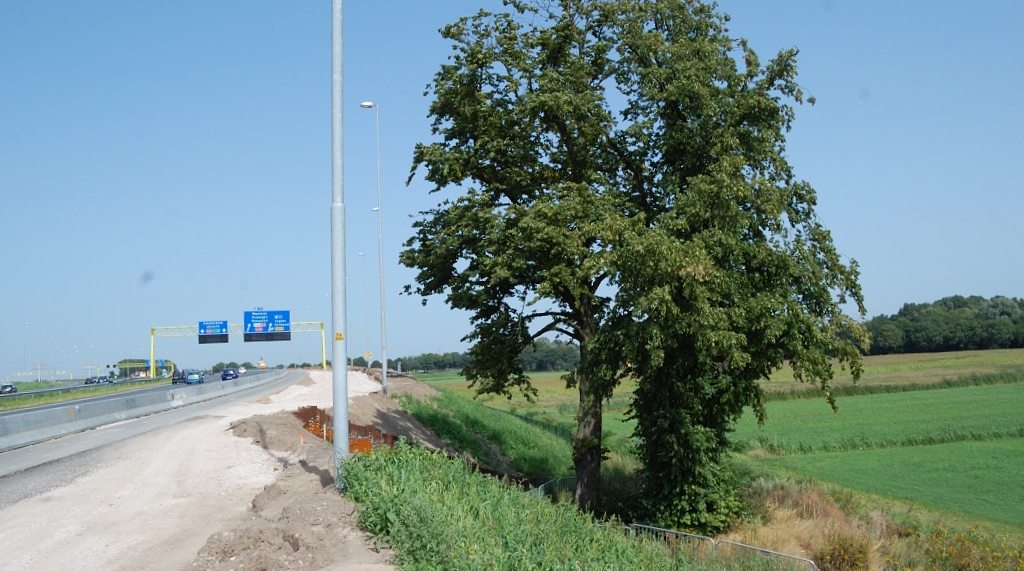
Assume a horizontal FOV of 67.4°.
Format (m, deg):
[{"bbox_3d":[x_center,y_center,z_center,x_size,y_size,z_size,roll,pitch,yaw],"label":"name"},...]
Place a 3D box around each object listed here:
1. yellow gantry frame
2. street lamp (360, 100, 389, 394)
[{"bbox_3d":[-44.295,10.696,125.784,27.200,8.300,1.200,-1,-5,-18],"label":"yellow gantry frame"},{"bbox_3d":[-7.428,-2.185,41.551,0.980,15.870,0.350,-1,-5,-9],"label":"street lamp"}]

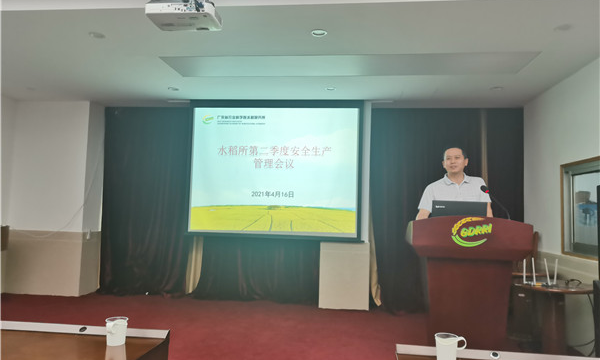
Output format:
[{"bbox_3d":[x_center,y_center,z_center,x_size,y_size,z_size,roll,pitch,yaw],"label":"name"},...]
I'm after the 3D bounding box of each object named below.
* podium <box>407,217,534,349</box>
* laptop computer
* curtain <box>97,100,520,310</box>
[{"bbox_3d":[1.091,0.836,3.000,0.740,1.180,0.500,1,-4,9],"label":"podium"},{"bbox_3d":[1.046,0.261,3.008,0.350,0.230,0.290,1,-4,7],"label":"laptop computer"},{"bbox_3d":[0.005,0.304,5.874,5.580,2.580,0.250,1,-4,7],"label":"curtain"}]

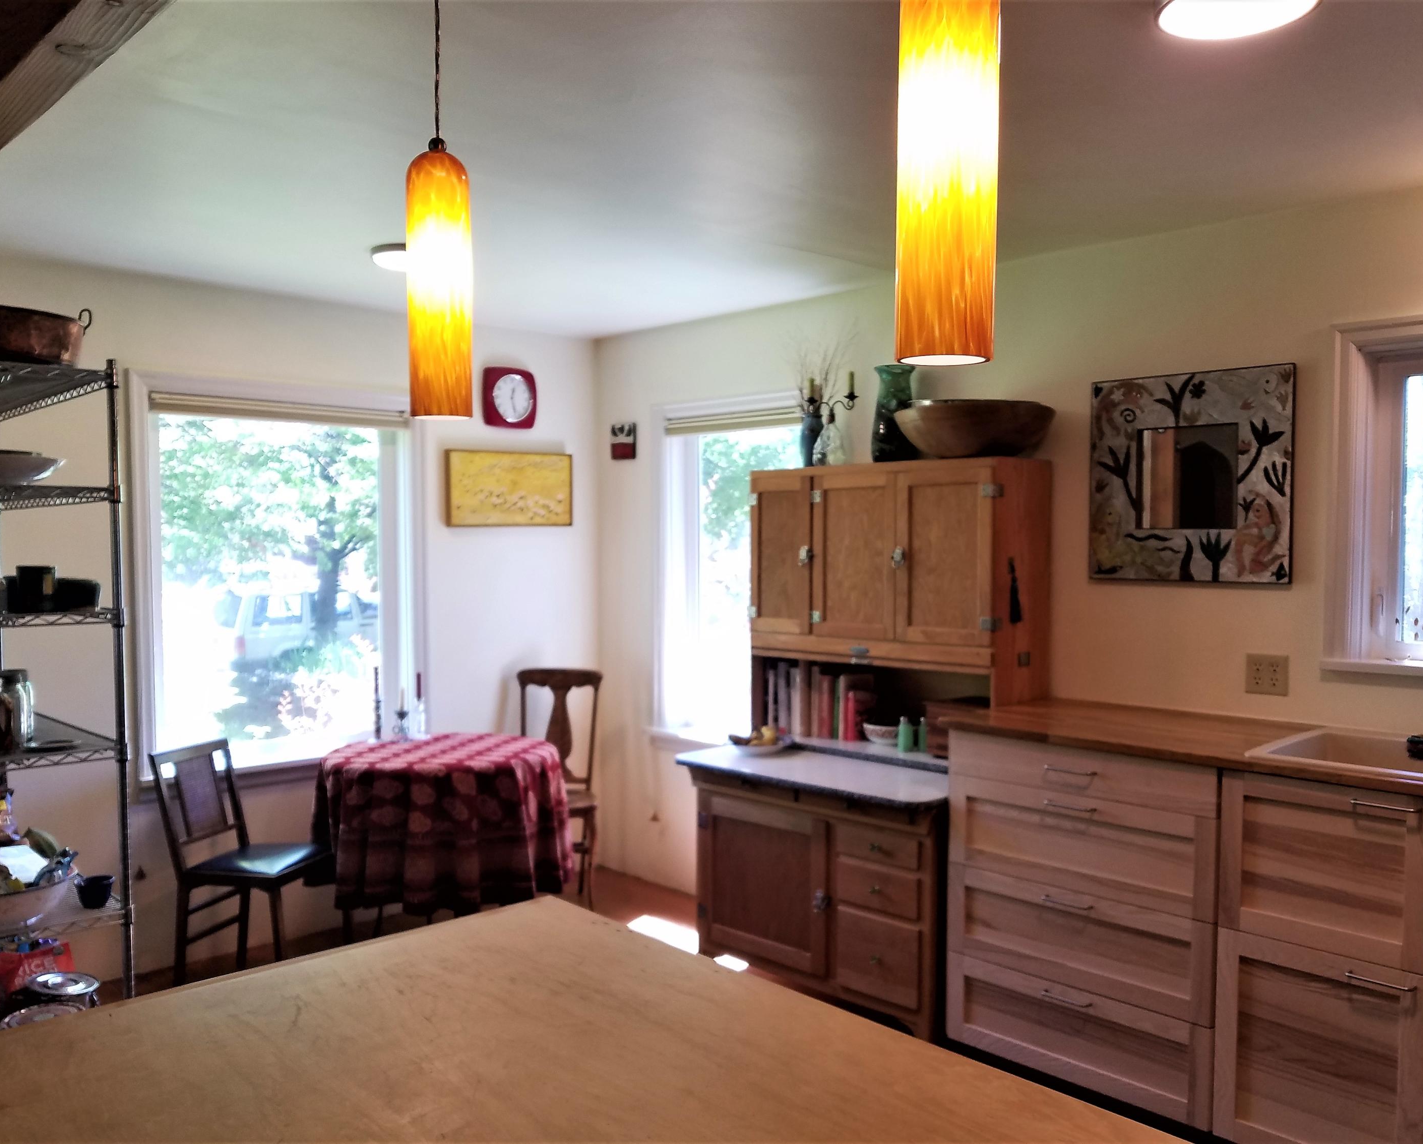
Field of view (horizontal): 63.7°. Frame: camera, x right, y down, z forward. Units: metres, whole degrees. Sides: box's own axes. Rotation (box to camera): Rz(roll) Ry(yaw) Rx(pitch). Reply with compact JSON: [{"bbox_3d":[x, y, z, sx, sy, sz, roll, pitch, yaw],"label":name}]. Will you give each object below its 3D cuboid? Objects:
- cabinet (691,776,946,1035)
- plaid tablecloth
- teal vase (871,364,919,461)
[{"bbox_3d":[0.523,1.062,3.884,0.980,0.740,0.620,2,3,44],"label":"cabinet"},{"bbox_3d":[-0.965,1.051,4.240,0.920,0.760,0.920,0,2,0],"label":"plaid tablecloth"},{"bbox_3d":[0.624,-0.530,3.909,0.160,0.345,0.160,0,2,0],"label":"teal vase"}]

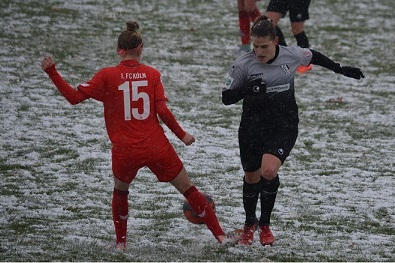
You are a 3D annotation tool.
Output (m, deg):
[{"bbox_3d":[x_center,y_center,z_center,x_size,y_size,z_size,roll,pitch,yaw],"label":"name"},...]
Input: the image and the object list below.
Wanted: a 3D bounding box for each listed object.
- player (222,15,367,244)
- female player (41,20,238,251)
[{"bbox_3d":[0.675,-0.005,23.100,0.980,1.630,0.600,2,9,10],"label":"player"},{"bbox_3d":[-0.405,0.030,22.900,1.360,1.610,0.720,0,9,0],"label":"female player"}]

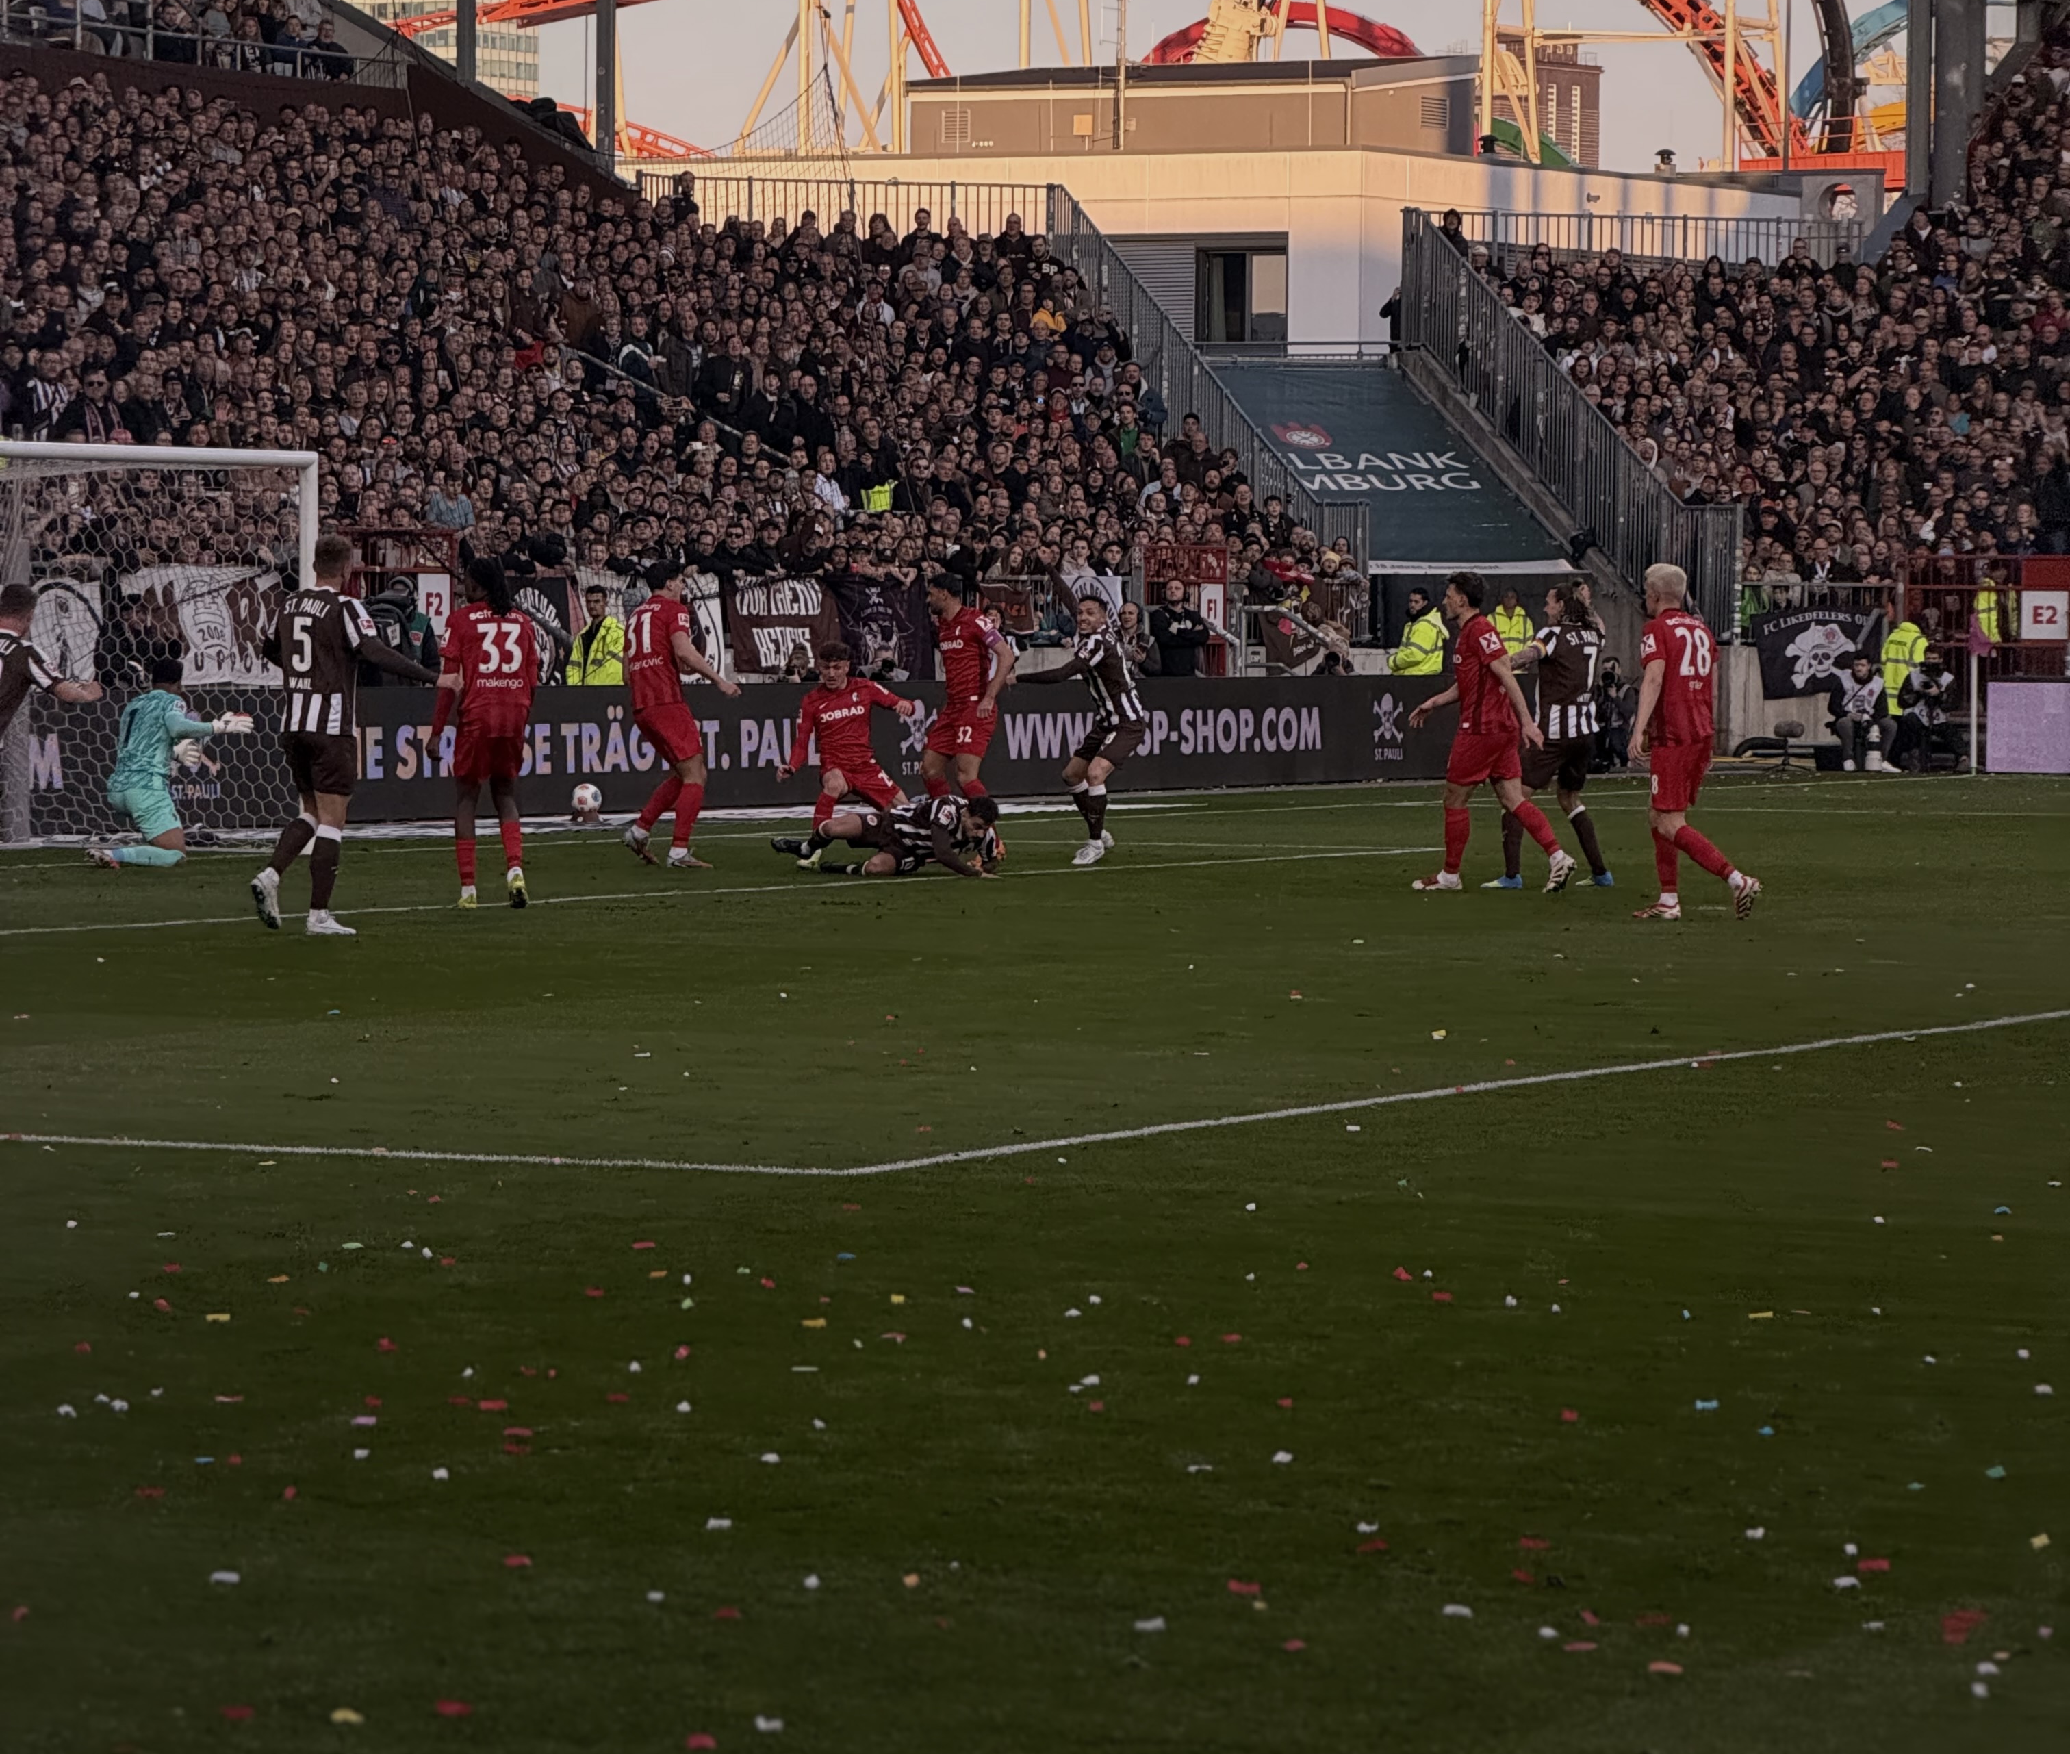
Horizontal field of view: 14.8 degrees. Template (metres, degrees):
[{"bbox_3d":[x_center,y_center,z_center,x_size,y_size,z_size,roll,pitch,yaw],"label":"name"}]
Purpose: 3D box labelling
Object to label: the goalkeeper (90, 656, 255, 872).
[{"bbox_3d":[-5.216,-0.703,48.279,0.950,1.280,0.620,-1,2,-28],"label":"goalkeeper"}]

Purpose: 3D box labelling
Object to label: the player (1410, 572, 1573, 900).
[{"bbox_3d":[2.558,-0.842,45.071,0.920,1.820,0.580,0,2,-7],"label":"player"}]

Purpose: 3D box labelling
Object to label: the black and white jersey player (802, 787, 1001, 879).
[{"bbox_3d":[-0.818,-0.289,47.692,1.350,0.530,0.700,0,2,0],"label":"black and white jersey player"}]

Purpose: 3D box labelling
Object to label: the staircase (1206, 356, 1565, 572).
[{"bbox_3d":[3.353,-4.716,90.846,3.800,2.386,5.244,0,2,-18],"label":"staircase"}]

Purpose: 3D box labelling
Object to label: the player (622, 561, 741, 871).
[{"bbox_3d":[-2.159,-0.987,48.270,0.660,1.870,0.580,-1,2,-30],"label":"player"}]

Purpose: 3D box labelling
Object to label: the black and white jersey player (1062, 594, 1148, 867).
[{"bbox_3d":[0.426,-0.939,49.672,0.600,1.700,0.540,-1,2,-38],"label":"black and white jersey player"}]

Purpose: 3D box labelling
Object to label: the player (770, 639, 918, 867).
[{"bbox_3d":[-1.178,-0.782,49.277,0.850,1.400,0.750,0,2,9],"label":"player"}]

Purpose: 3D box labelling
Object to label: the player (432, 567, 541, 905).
[{"bbox_3d":[-2.851,-0.759,41.770,0.600,1.830,0.520,0,2,-9],"label":"player"}]

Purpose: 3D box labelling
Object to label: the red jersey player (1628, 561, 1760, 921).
[{"bbox_3d":[3.385,-0.728,41.170,0.650,1.850,0.560,2,3,44],"label":"red jersey player"}]

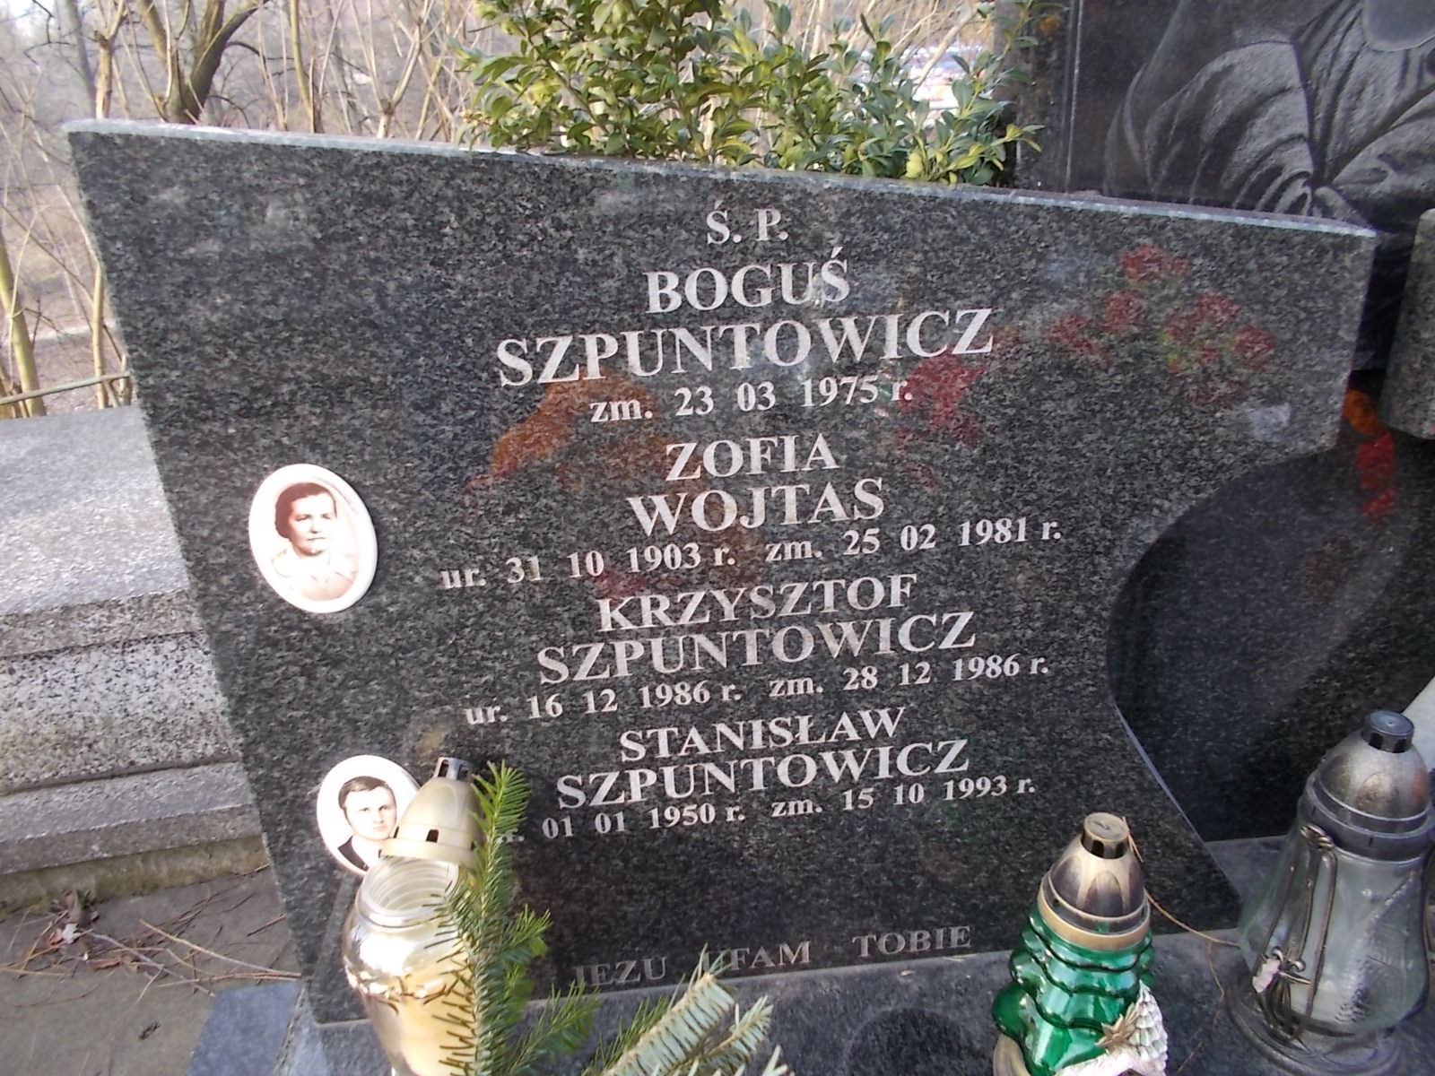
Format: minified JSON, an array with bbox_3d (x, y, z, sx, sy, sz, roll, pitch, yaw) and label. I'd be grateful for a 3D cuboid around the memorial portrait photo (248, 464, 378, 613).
[{"bbox_3d":[-0.301,0.003,0.803,0.090,0.120,0.010,-4,24,-3],"label":"memorial portrait photo"}]

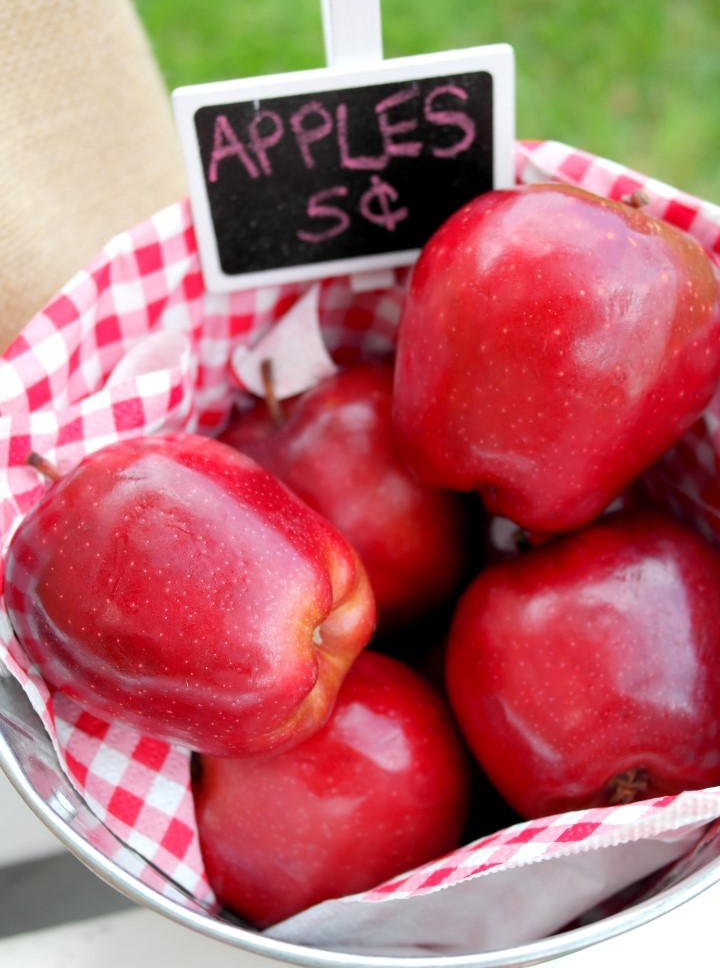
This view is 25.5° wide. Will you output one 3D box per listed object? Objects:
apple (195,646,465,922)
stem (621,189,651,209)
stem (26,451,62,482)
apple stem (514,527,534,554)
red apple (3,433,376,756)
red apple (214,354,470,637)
[{"bbox_3d":[-0.007,0.077,0.407,0.070,0.070,0.070,-36,40,0],"label":"apple"},{"bbox_3d":[0.066,-0.068,0.381,0.004,0.004,0.009,34,84,0],"label":"stem"},{"bbox_3d":[-0.076,-0.004,0.388,0.013,0.003,0.003,39,90,22],"label":"stem"},{"bbox_3d":[0.040,0.014,0.396,0.004,0.004,0.010,-38,59,0],"label":"apple stem"},{"bbox_3d":[-0.040,0.027,0.370,0.081,0.071,0.070,37,90,25],"label":"red apple"},{"bbox_3d":[-0.006,0.005,0.419,0.070,0.073,0.070,-32,32,0],"label":"red apple"}]

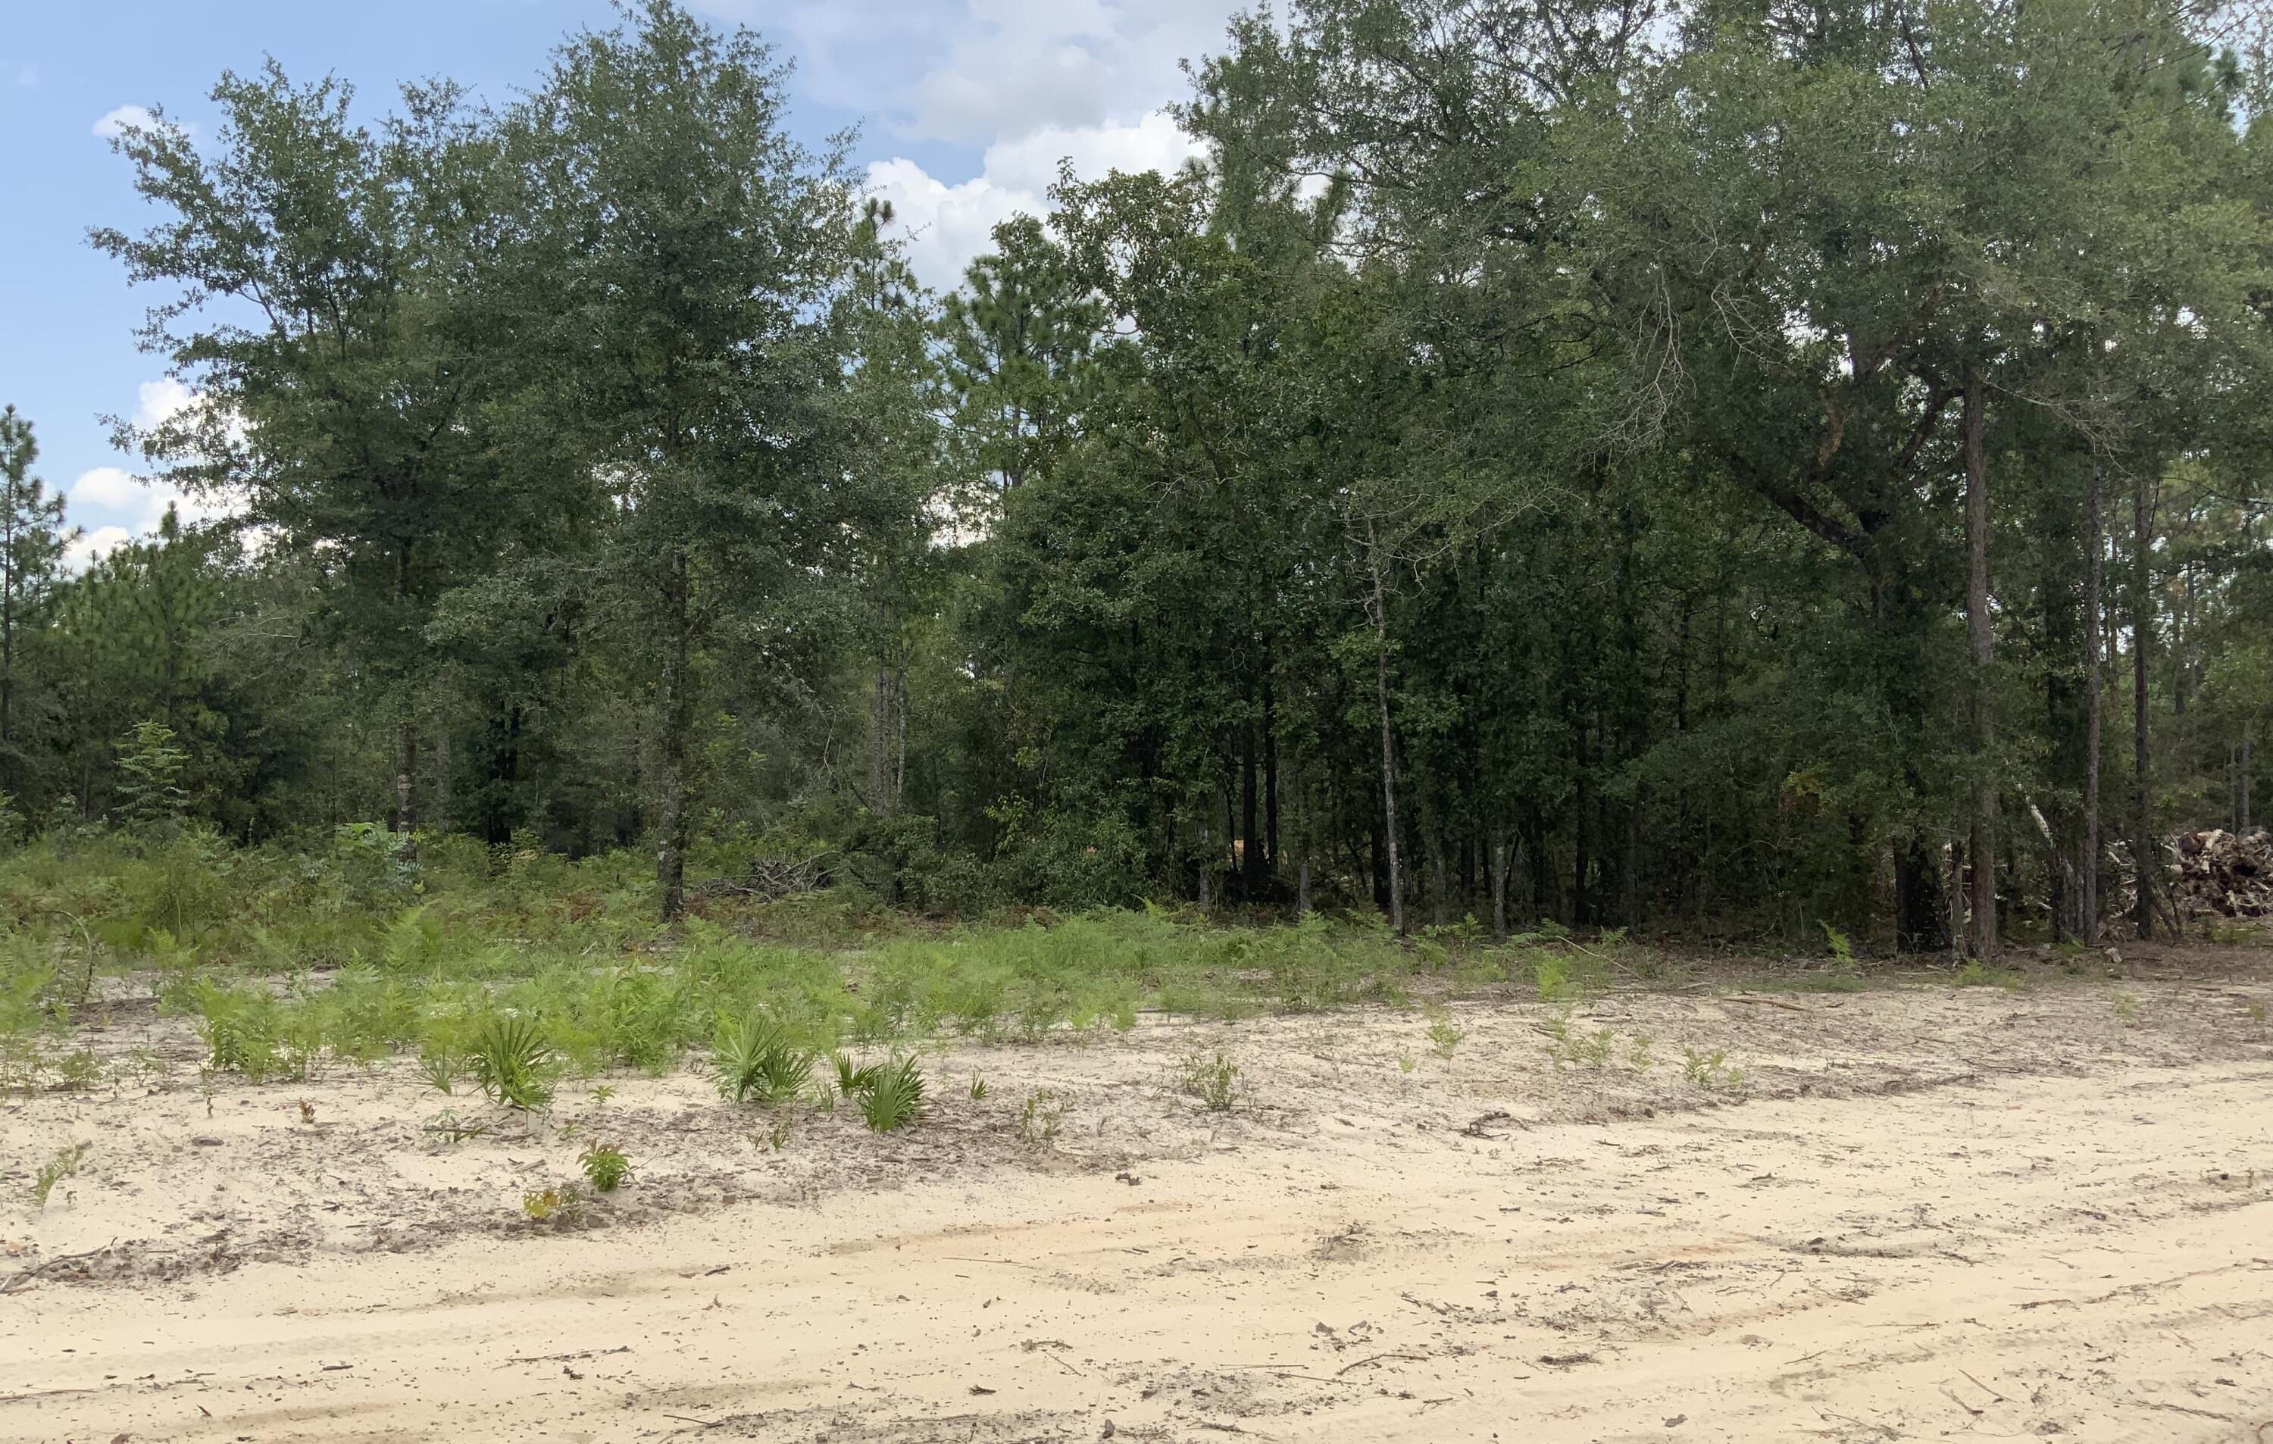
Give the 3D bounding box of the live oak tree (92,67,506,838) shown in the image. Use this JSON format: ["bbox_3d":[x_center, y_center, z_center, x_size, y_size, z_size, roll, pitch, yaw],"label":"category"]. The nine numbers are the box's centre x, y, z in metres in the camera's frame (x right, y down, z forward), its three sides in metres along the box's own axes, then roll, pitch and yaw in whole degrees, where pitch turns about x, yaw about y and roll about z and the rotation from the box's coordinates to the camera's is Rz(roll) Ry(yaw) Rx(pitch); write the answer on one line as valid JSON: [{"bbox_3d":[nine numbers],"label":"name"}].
[{"bbox_3d":[-12.532,-3.774,28.500,6.400,12.090,6.200,0,-2,0],"label":"live oak tree"}]

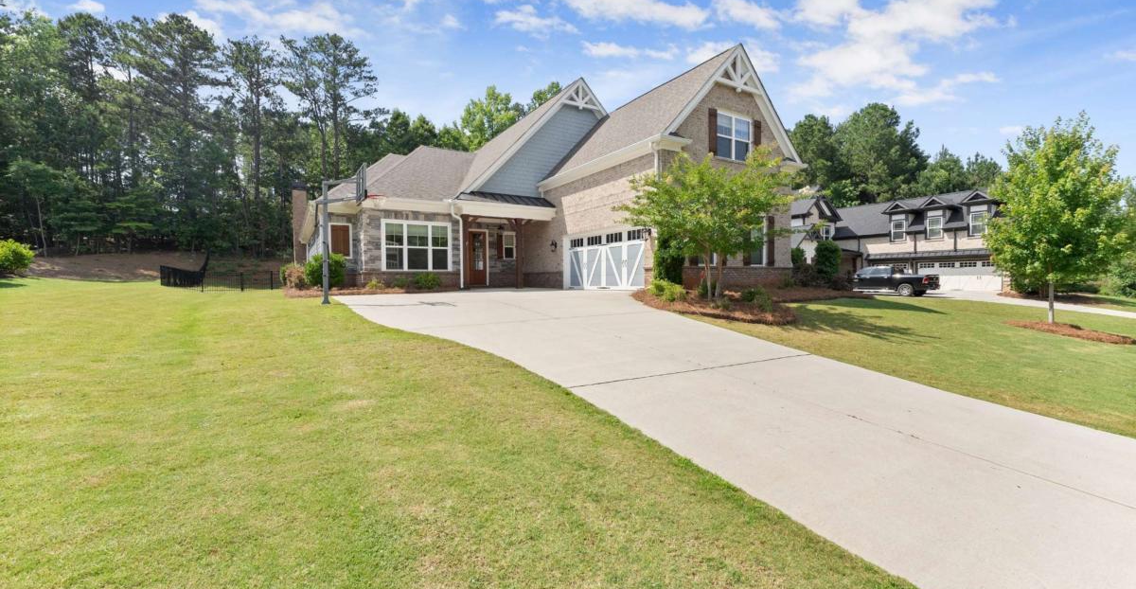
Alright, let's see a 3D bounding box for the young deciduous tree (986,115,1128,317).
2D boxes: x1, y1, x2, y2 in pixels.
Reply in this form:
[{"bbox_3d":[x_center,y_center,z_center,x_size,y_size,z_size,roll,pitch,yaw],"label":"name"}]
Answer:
[{"bbox_3d":[15.035,-2.347,13.700,3.200,6.450,3.200,-2,3,-31],"label":"young deciduous tree"}]

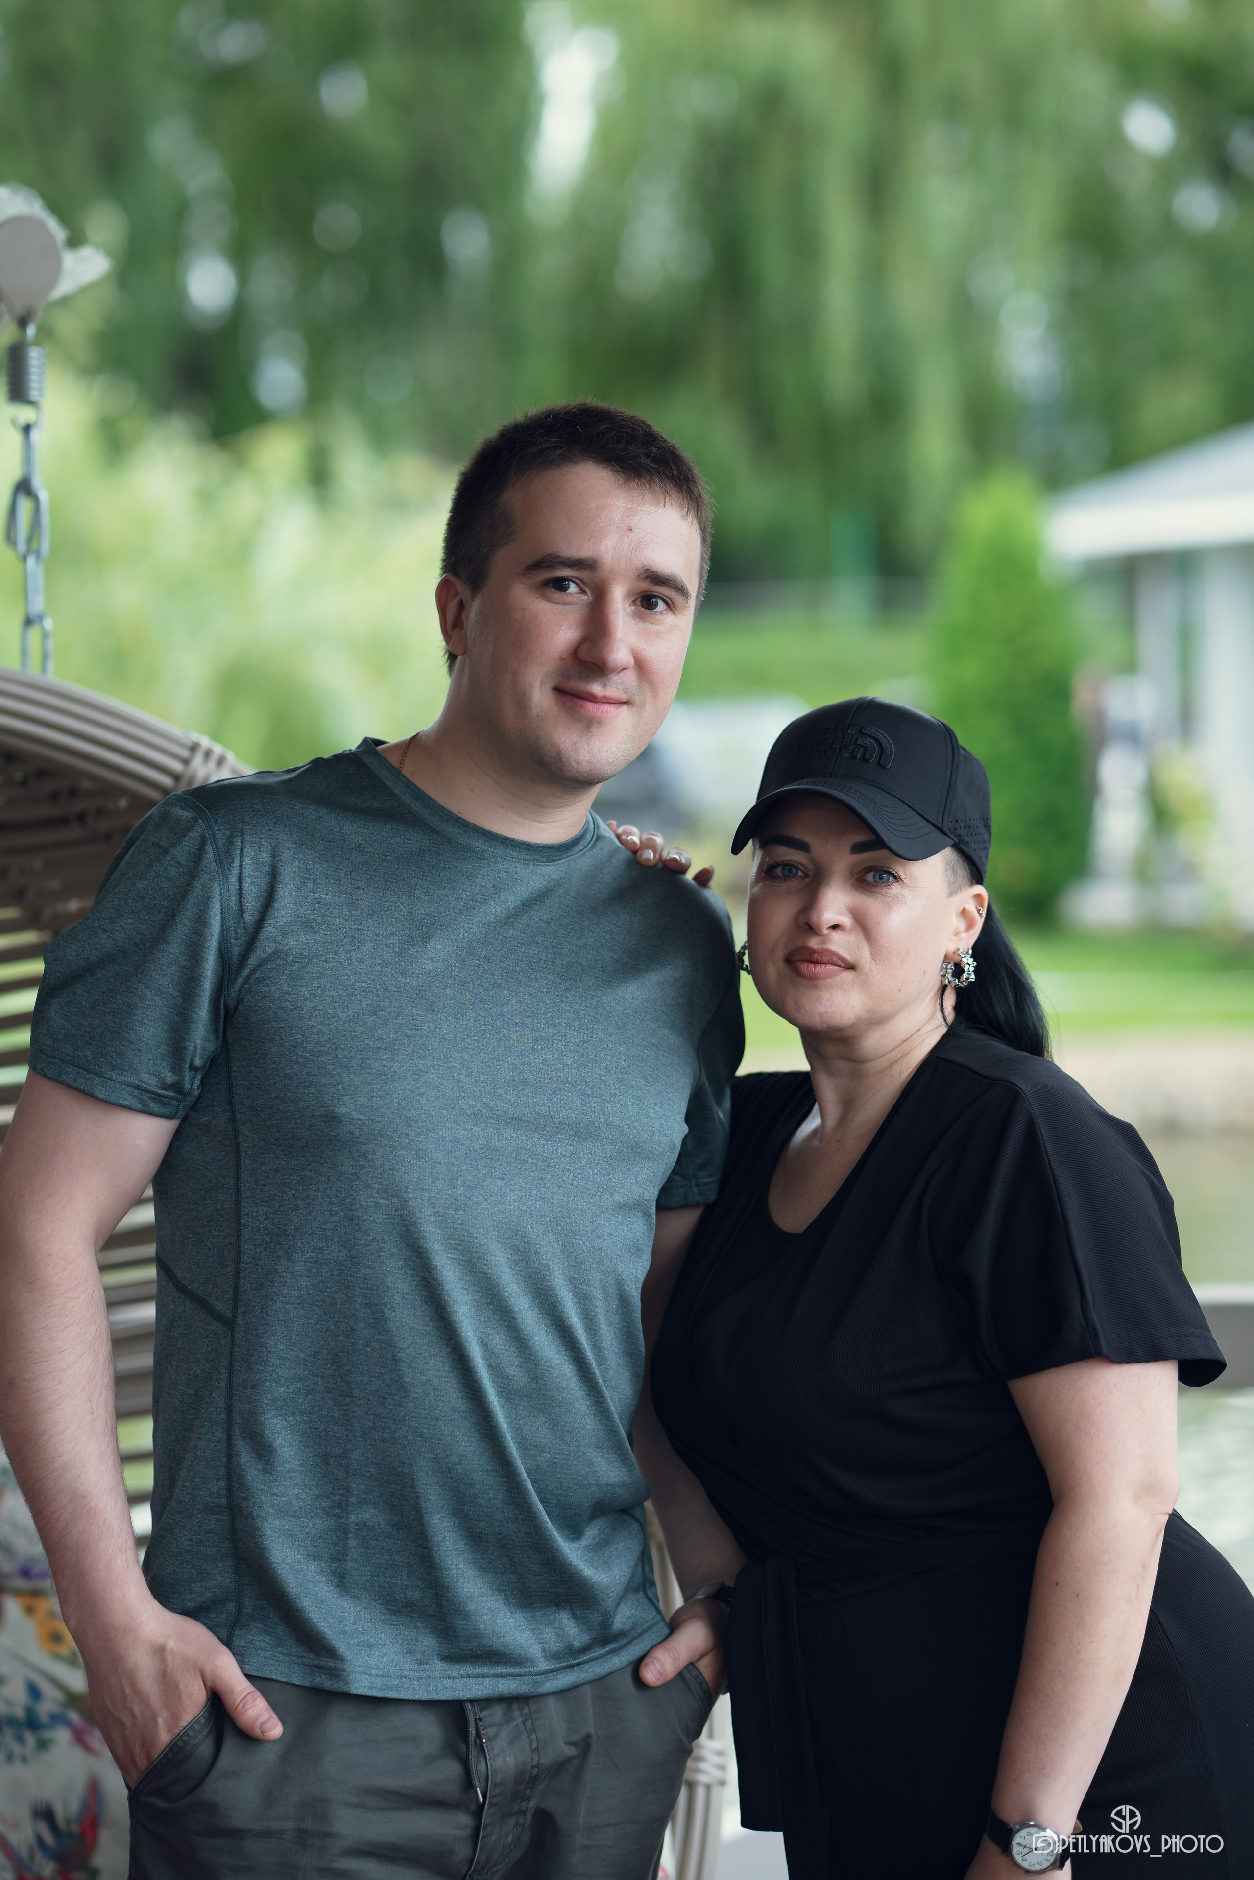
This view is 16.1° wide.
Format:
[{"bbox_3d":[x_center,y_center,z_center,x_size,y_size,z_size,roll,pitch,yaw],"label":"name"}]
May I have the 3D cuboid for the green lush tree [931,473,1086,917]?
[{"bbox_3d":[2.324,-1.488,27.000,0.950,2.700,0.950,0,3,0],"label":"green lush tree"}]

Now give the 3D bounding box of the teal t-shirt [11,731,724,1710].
[{"bbox_3d":[-0.156,0.178,2.870,0.490,0.615,0.280,2,3,-26],"label":"teal t-shirt"}]

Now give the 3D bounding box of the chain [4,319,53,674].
[{"bbox_3d":[-0.432,-0.315,3.200,0.034,0.265,0.032,0,3,0],"label":"chain"}]

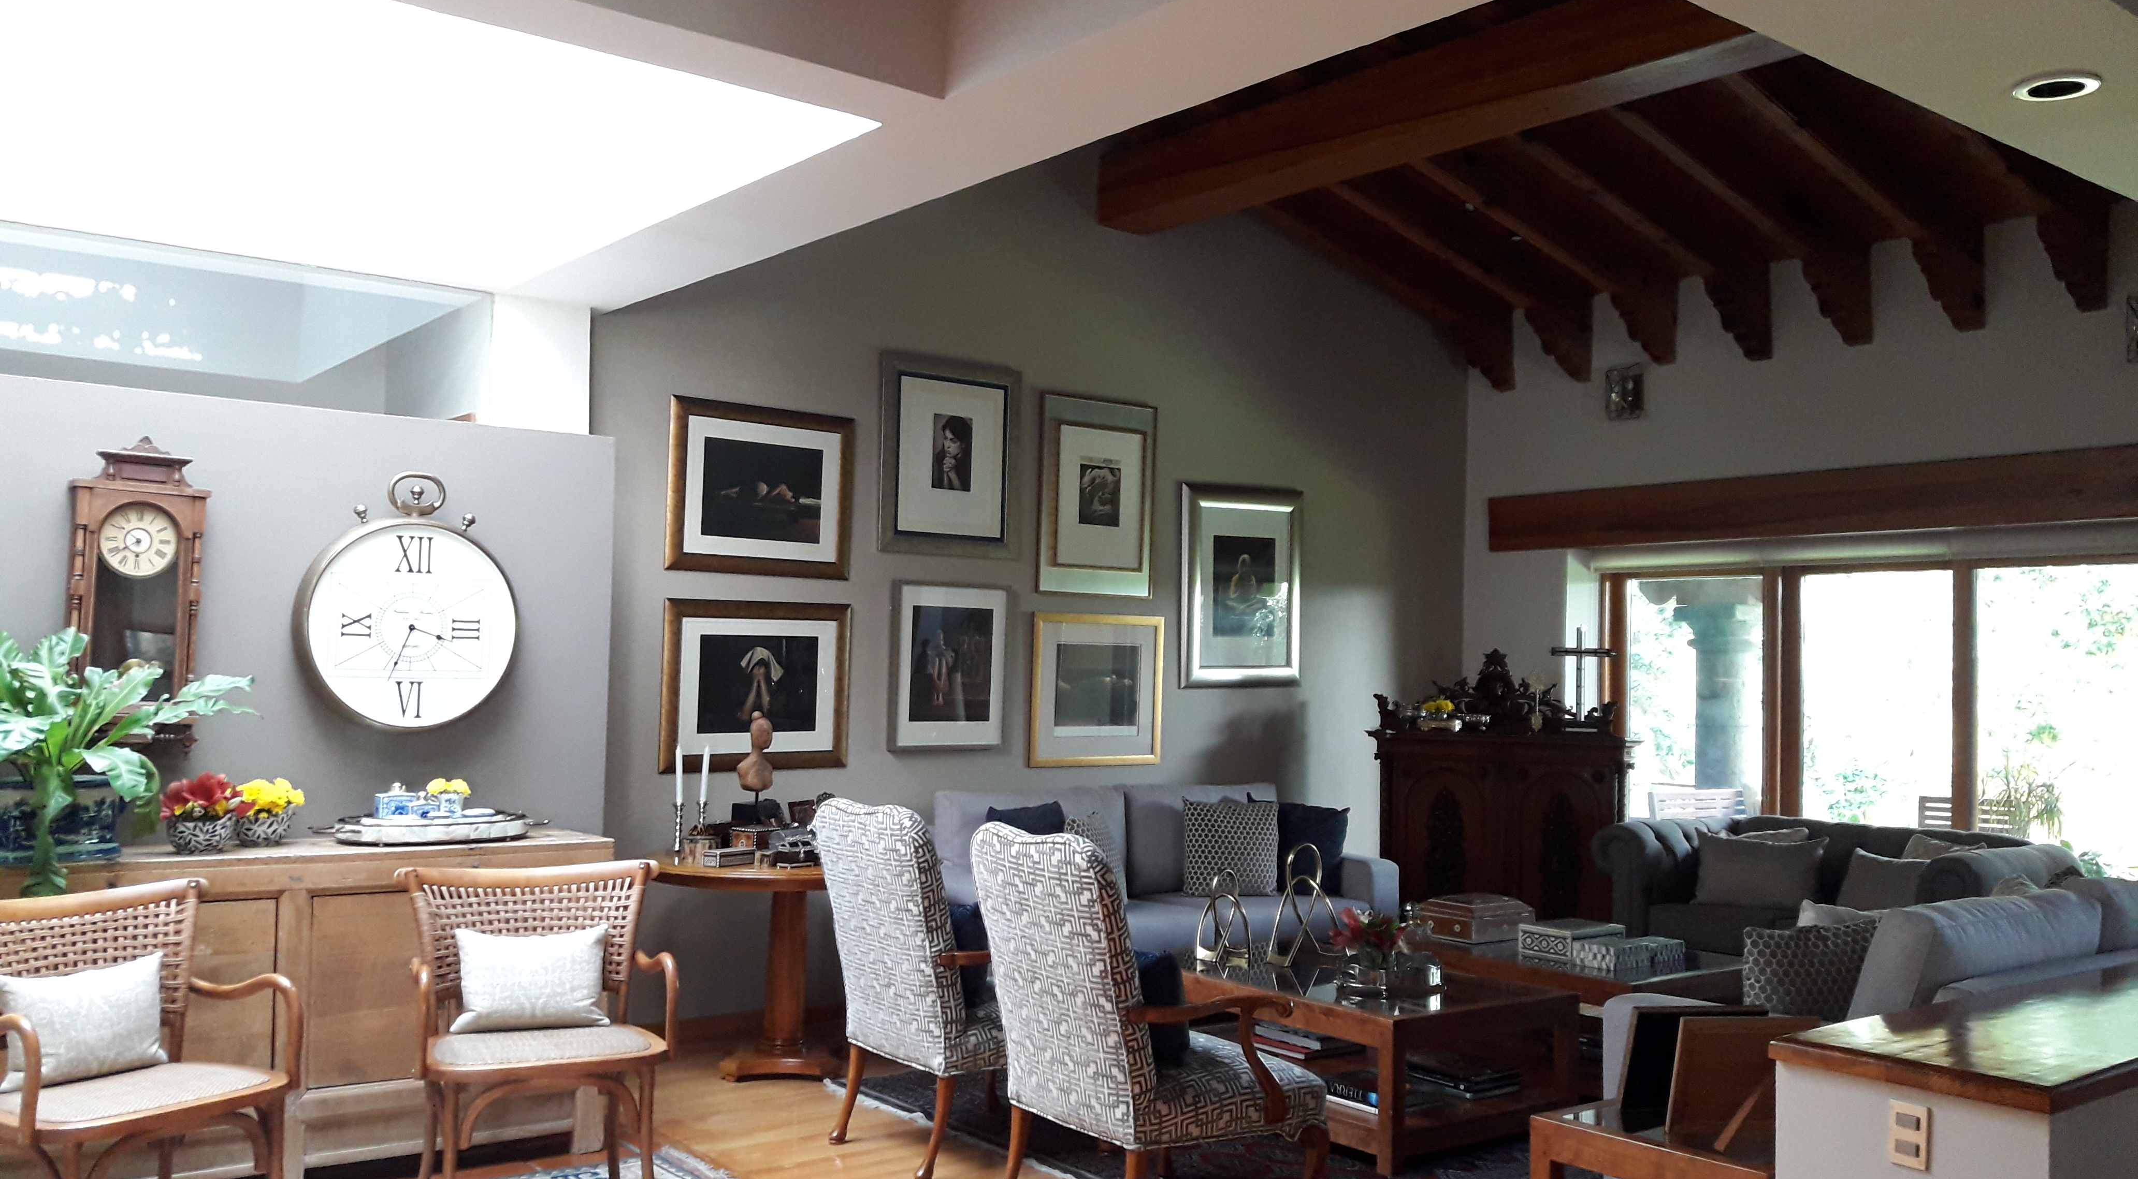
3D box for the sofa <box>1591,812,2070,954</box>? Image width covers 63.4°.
[{"bbox_3d":[3.313,1.477,7.579,0.970,0.813,1.779,3,-3,-38],"label":"sofa"}]

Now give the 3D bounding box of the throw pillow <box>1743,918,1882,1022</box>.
[{"bbox_3d":[2.000,1.083,4.559,0.447,0.417,0.149,1,9,5],"label":"throw pillow"}]

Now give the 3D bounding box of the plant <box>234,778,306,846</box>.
[{"bbox_3d":[-2.271,0.638,4.910,0.188,0.198,0.188,3,-3,-38],"label":"plant"}]

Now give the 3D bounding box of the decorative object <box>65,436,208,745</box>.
[{"bbox_3d":[-2.588,0.017,4.820,0.331,0.872,0.144,3,-3,-38],"label":"decorative object"}]

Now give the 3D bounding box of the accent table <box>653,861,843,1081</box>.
[{"bbox_3d":[-1.025,1.367,6.320,1.088,0.753,1.088,3,-3,-38],"label":"accent table"}]

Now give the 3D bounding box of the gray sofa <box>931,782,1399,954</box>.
[{"bbox_3d":[0.329,1.322,7.311,2.284,0.924,0.824,3,-3,-38],"label":"gray sofa"}]

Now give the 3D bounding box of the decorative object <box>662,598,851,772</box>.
[{"bbox_3d":[-1.197,0.372,6.676,0.784,0.644,0.035,3,-3,-38],"label":"decorative object"}]

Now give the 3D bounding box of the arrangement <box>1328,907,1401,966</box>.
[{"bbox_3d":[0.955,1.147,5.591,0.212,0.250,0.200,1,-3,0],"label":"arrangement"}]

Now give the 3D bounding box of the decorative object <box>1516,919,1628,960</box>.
[{"bbox_3d":[1.842,1.278,6.337,0.318,0.094,0.213,3,-3,-38],"label":"decorative object"}]

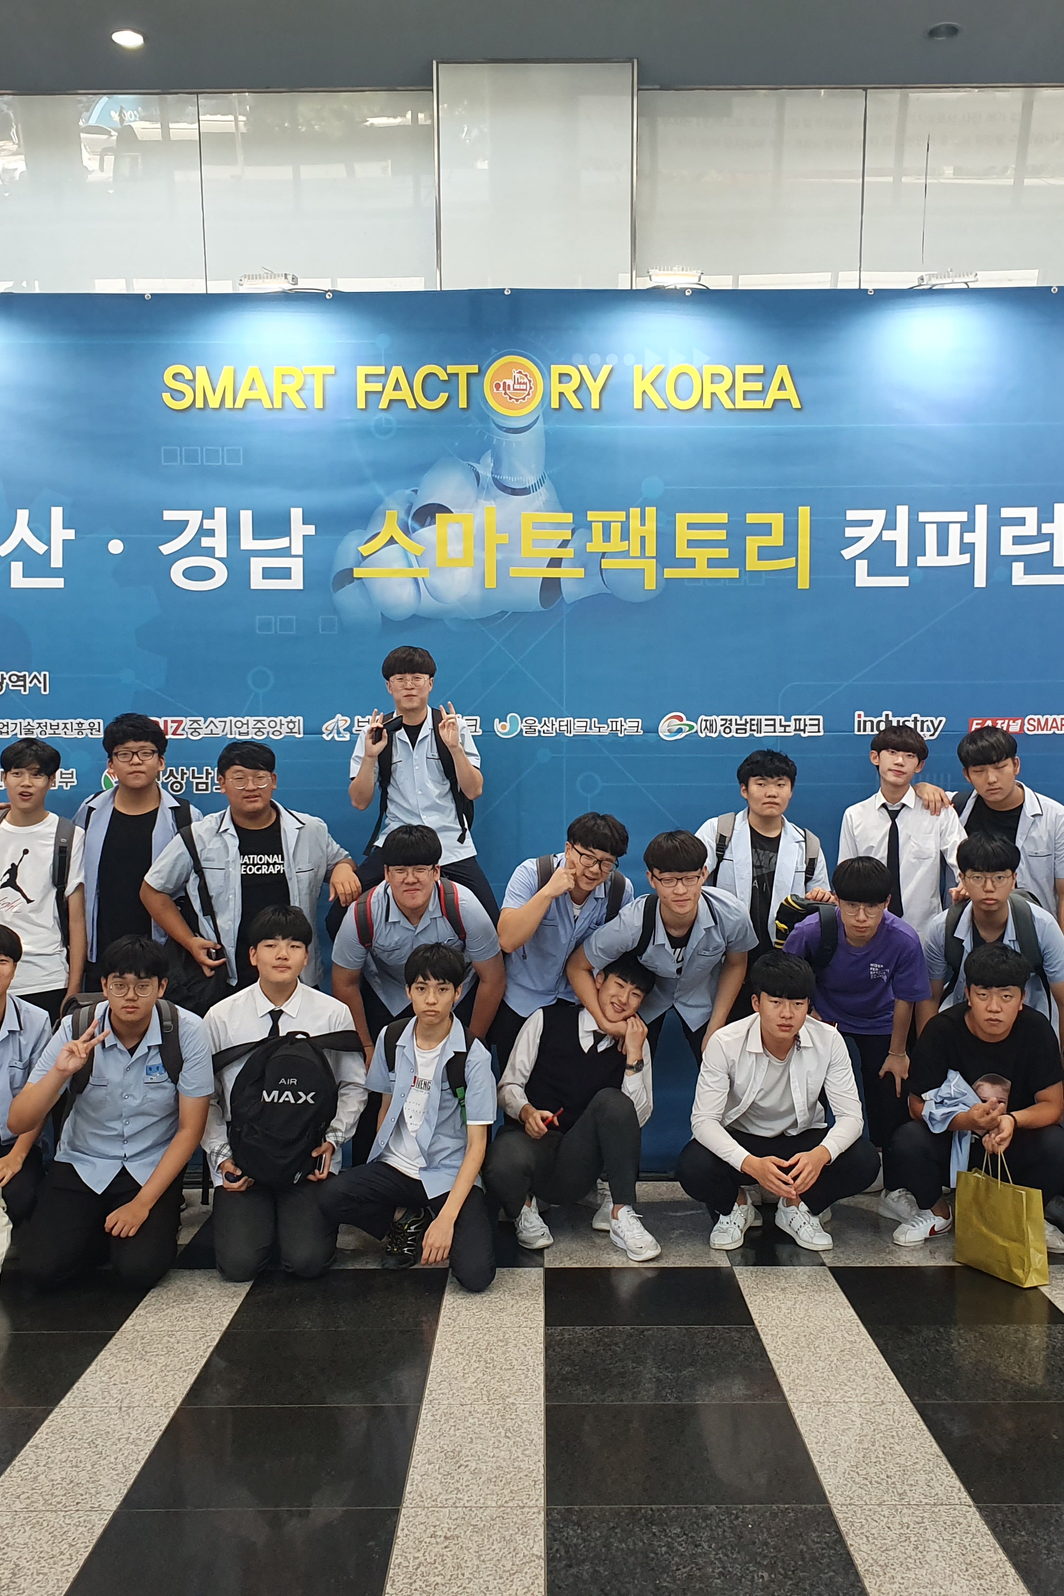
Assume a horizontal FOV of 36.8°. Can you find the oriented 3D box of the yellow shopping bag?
[{"bbox_3d":[1.439,1.269,4.913,0.100,0.375,0.330,0,-1,-26],"label":"yellow shopping bag"}]

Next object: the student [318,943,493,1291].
[{"bbox_3d":[-0.392,0.961,5.025,0.540,1.014,0.670,0,-1,3],"label":"student"}]

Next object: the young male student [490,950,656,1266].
[{"bbox_3d":[0.140,0.996,5.384,0.560,0.943,0.720,0,-1,-11],"label":"young male student"}]

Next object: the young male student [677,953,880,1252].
[{"bbox_3d":[0.841,1.009,5.480,0.680,0.980,0.700,0,0,5],"label":"young male student"}]

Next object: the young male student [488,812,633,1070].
[{"bbox_3d":[0.099,0.761,5.686,0.500,1.420,0.600,0,-1,-9],"label":"young male student"}]

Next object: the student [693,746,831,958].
[{"bbox_3d":[0.827,0.659,5.700,0.500,1.660,0.400,0,0,0],"label":"student"}]

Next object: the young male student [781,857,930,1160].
[{"bbox_3d":[1.128,0.833,5.626,0.490,1.263,0.640,0,-1,-2],"label":"young male student"}]

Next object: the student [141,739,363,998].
[{"bbox_3d":[-0.973,0.651,5.550,0.760,1.700,0.460,0,0,-3],"label":"student"}]

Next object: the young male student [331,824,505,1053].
[{"bbox_3d":[-0.403,0.809,5.650,0.620,1.400,0.750,0,0,-3],"label":"young male student"}]

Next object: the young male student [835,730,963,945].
[{"bbox_3d":[1.370,0.615,5.920,0.480,1.765,0.300,0,0,9],"label":"young male student"}]

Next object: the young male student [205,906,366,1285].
[{"bbox_3d":[-0.786,0.906,5.145,0.510,1.129,0.650,0,-1,-2],"label":"young male student"}]

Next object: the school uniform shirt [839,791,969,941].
[{"bbox_3d":[1.370,0.297,5.920,0.470,0.660,0.280,0,0,9],"label":"school uniform shirt"}]

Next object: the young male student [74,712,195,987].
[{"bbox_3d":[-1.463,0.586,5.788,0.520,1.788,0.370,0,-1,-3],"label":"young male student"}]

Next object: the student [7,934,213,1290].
[{"bbox_3d":[-1.379,0.977,5.230,0.650,1.075,0.720,0,0,-5],"label":"student"}]

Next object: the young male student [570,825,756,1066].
[{"bbox_3d":[0.447,0.795,5.400,0.640,1.390,0.720,0,0,3],"label":"young male student"}]

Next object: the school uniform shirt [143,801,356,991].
[{"bbox_3d":[-0.980,0.340,5.540,0.710,0.660,0.360,0,0,-3],"label":"school uniform shirt"}]

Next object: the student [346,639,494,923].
[{"bbox_3d":[-0.414,0.193,5.650,0.600,1.450,0.580,0,0,-3],"label":"student"}]

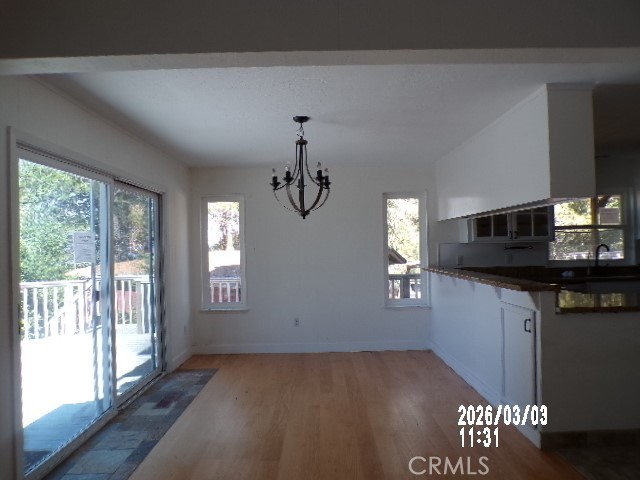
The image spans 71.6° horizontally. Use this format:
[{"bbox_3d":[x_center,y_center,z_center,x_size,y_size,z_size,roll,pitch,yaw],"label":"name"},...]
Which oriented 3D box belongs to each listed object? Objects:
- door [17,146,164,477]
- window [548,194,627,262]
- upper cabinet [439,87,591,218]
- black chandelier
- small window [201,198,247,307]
[{"bbox_3d":[-1.709,0.462,3.678,0.130,1.980,2.440,-1,-1,-1],"label":"door"},{"bbox_3d":[3.526,-0.165,5.869,1.030,0.870,0.100,-1,-1,-1],"label":"window"},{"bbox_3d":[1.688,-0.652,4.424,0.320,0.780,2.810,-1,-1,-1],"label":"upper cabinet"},{"bbox_3d":[-0.145,-0.598,3.677,0.510,0.840,0.510,-1,-1,-1],"label":"black chandelier"},{"bbox_3d":[-1.256,0.163,5.780,0.570,1.460,0.100,-1,-1,-1],"label":"small window"}]

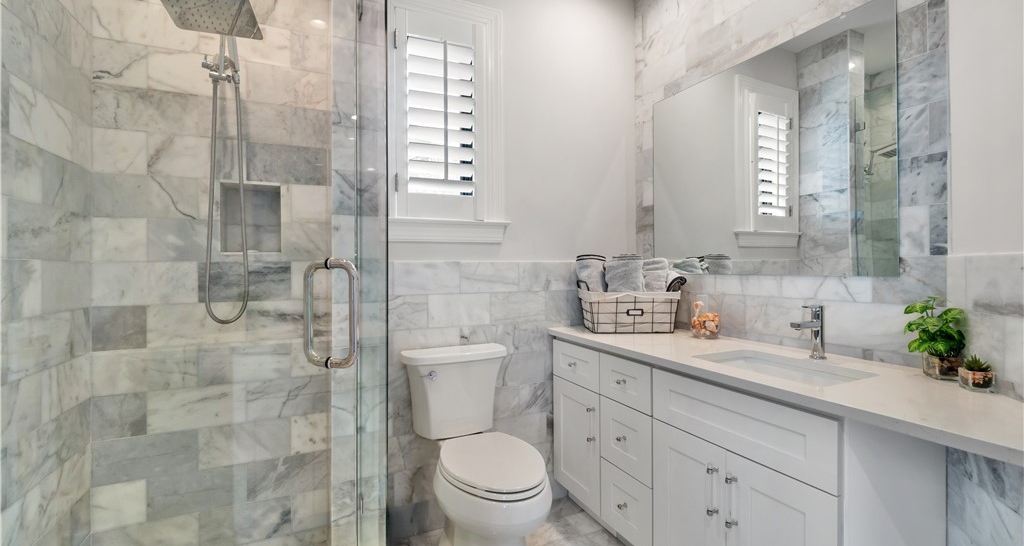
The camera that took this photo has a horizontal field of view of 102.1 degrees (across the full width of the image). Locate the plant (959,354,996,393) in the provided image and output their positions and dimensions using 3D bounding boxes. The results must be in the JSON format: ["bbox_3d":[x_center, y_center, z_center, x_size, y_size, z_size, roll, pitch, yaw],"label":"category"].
[{"bbox_3d":[1.144,0.242,1.017,0.064,0.092,0.064,0,1,-25],"label":"plant"}]

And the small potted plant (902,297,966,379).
[{"bbox_3d":[1.182,0.179,1.154,0.115,0.214,0.118,0,1,-25],"label":"small potted plant"}]

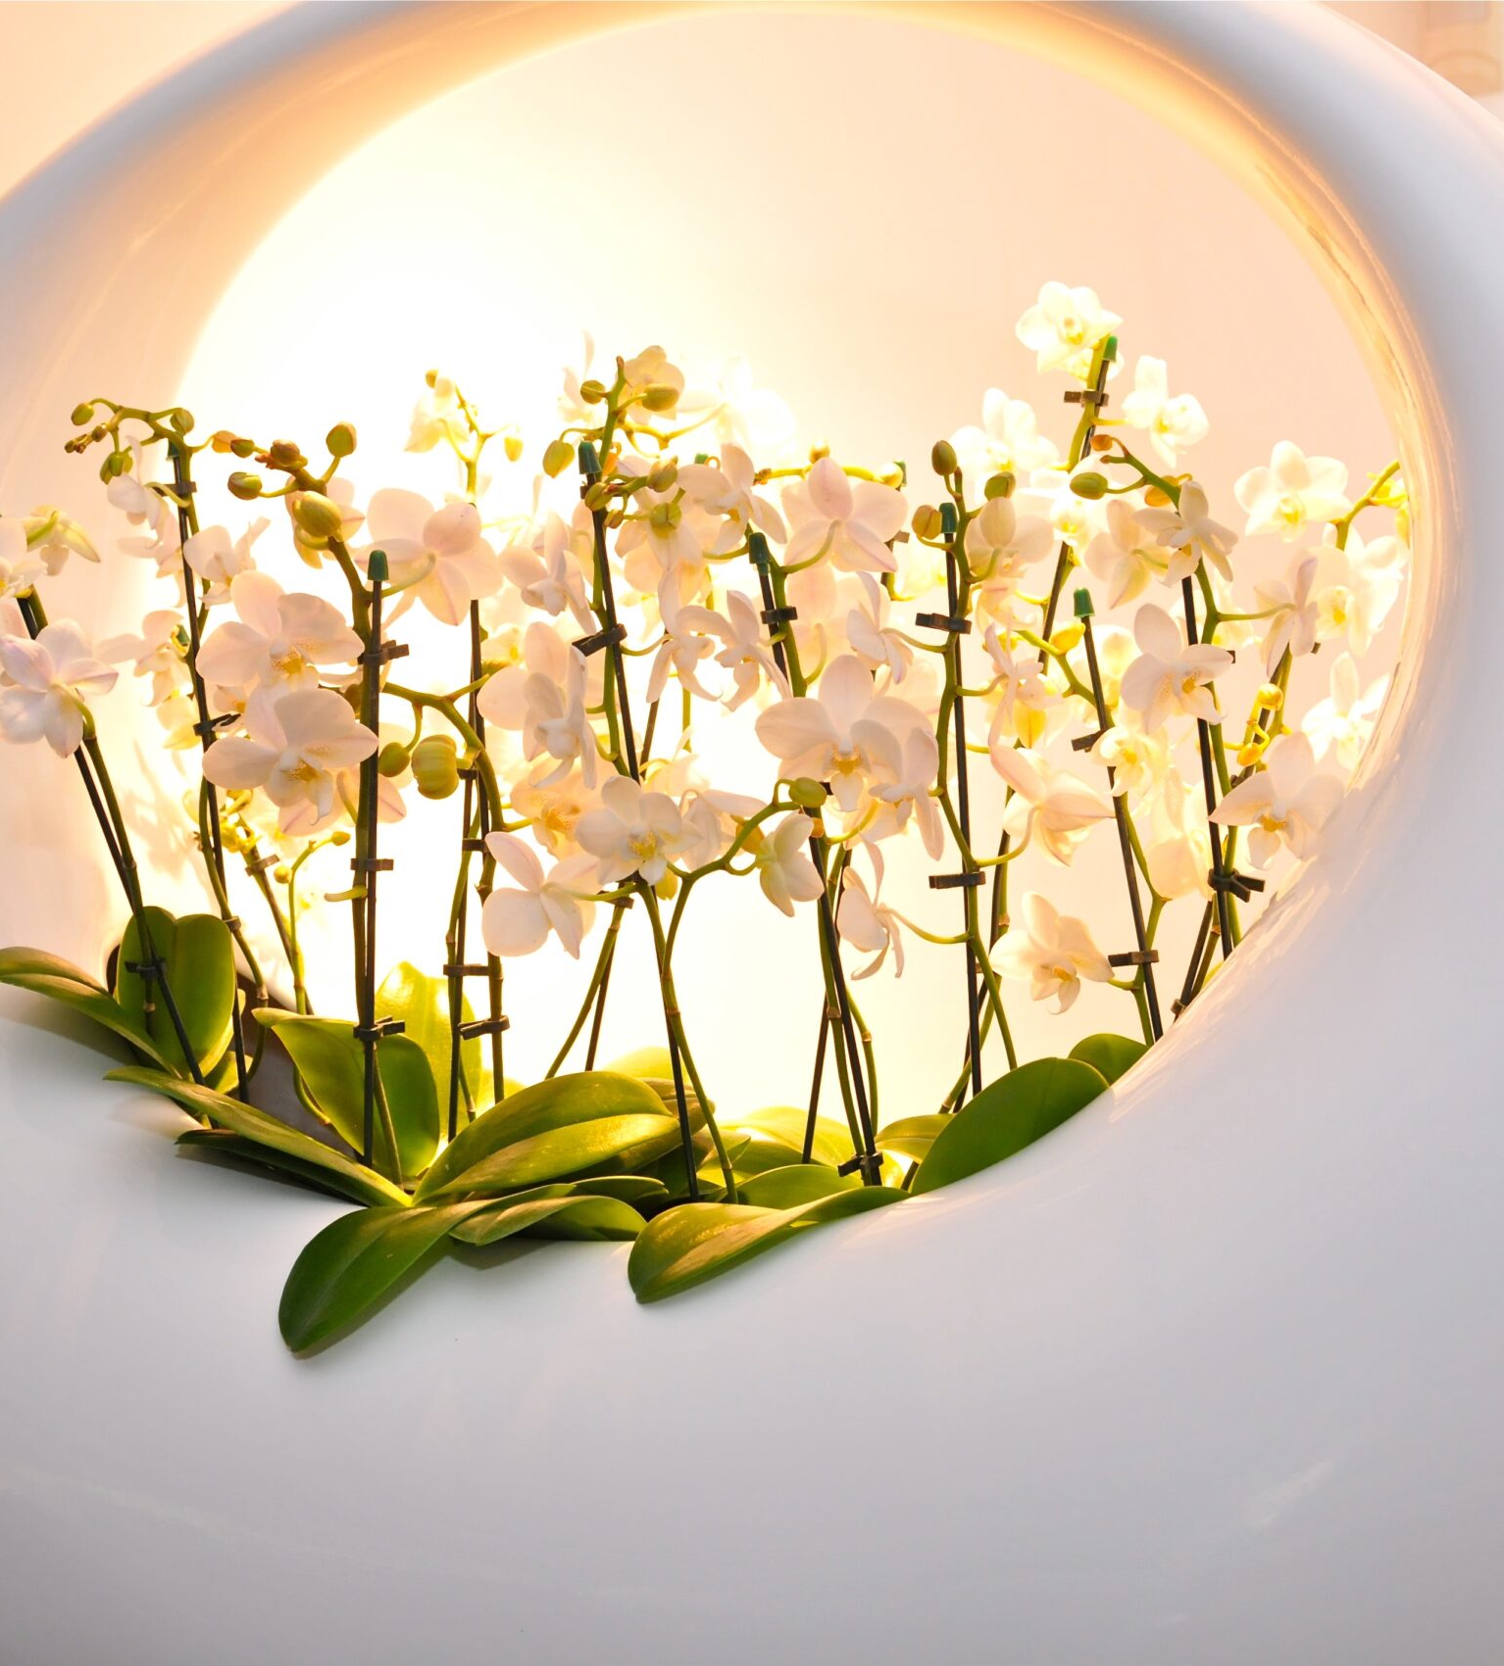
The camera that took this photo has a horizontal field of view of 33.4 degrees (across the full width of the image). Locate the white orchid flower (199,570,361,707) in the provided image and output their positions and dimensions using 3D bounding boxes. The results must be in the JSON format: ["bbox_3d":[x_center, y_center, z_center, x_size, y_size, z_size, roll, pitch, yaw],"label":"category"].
[{"bbox_3d":[-0.205,-0.084,1.090,0.073,0.062,0.030,-13,12,-16],"label":"white orchid flower"}]

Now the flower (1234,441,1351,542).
[{"bbox_3d":[0.281,-0.177,1.300,0.060,0.053,0.026,-1,7,3],"label":"flower"}]

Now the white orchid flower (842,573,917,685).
[{"bbox_3d":[0.057,-0.092,1.140,0.047,0.051,0.025,-5,1,-43],"label":"white orchid flower"}]

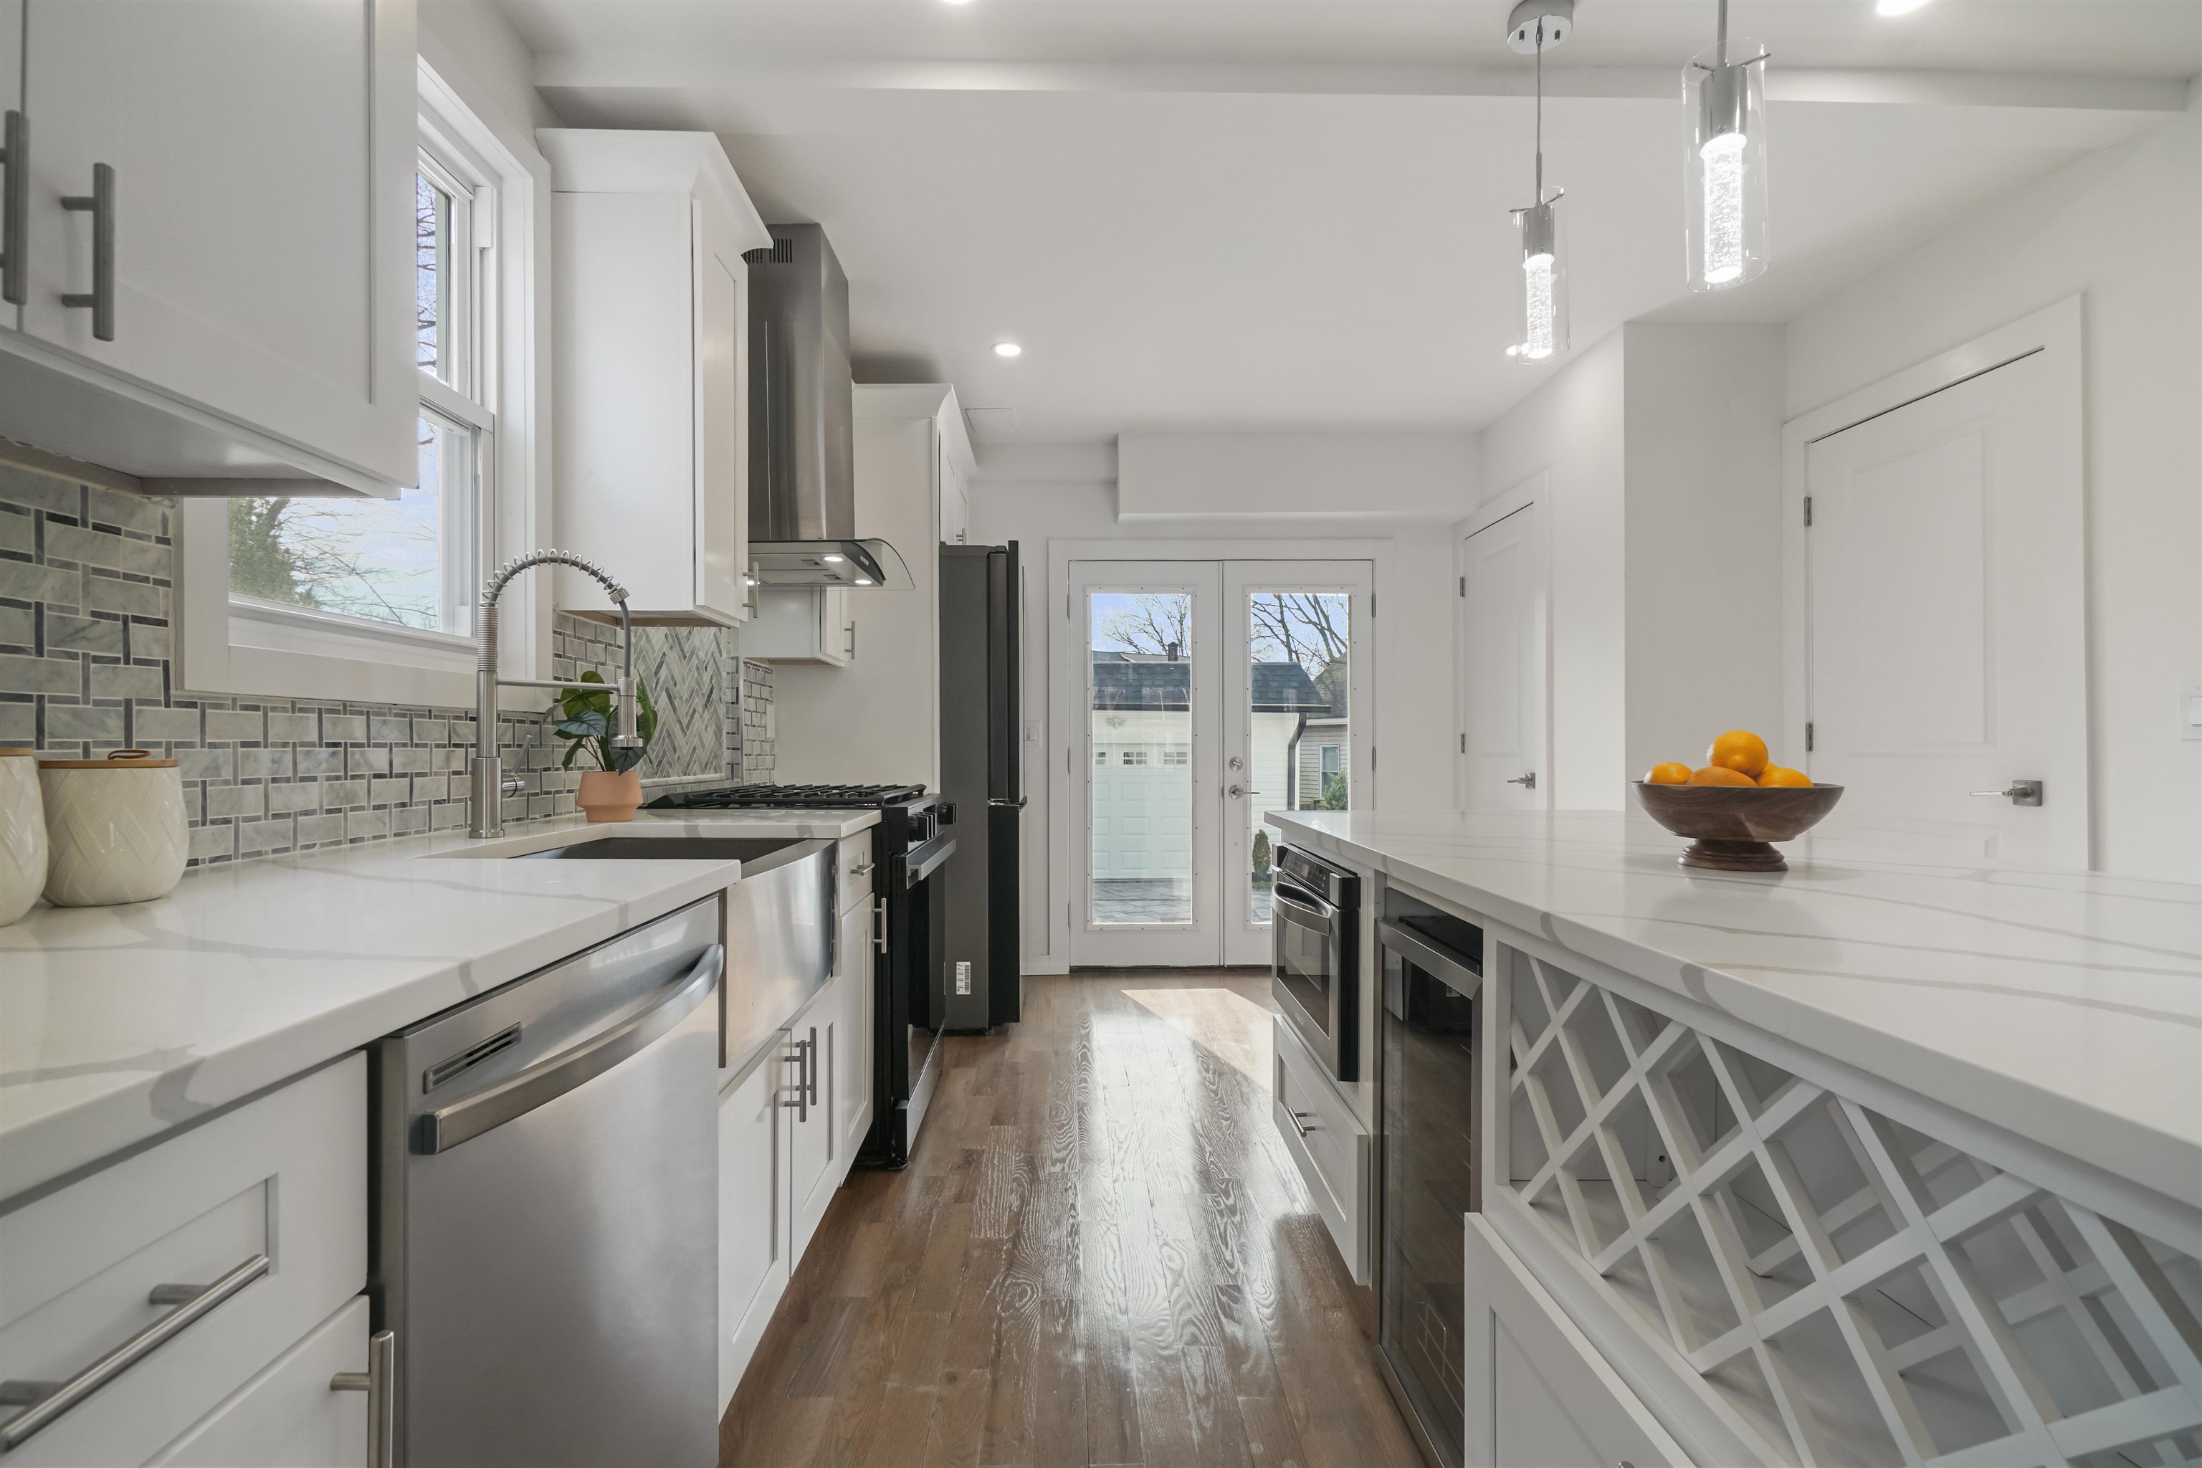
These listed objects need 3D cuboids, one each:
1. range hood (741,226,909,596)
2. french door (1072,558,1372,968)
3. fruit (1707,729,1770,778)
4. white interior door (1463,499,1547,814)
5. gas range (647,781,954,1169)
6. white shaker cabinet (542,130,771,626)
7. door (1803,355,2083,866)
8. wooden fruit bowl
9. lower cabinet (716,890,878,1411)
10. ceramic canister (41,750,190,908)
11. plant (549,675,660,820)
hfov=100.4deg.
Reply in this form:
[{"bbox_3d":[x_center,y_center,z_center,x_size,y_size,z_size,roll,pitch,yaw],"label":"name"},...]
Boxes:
[{"bbox_3d":[-0.912,-0.961,2.753,0.580,0.935,0.740,0,0,-2],"label":"range hood"},{"bbox_3d":[0.595,0.133,4.428,1.475,1.963,0.055,0,0,-2],"label":"french door"},{"bbox_3d":[0.916,0.031,1.317,0.074,0.072,0.074,0,0,-2],"label":"fruit"},{"bbox_3d":[1.731,0.109,3.970,0.040,2.030,0.680,0,0,-2],"label":"white interior door"},{"bbox_3d":[-0.846,0.656,2.755,0.720,0.960,0.750,0,0,-2],"label":"gas range"},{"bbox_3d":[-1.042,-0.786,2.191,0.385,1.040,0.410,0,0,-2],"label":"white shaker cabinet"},{"bbox_3d":[2.258,0.098,2.530,0.040,2.030,0.720,0,0,-2],"label":"door"},{"bbox_3d":[0.912,0.129,1.319,0.252,0.118,0.252,0,0,0],"label":"wooden fruit bowl"},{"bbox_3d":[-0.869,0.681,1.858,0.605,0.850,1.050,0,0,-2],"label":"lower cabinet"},{"bbox_3d":[-1.143,0.108,1.063,0.120,0.170,0.120,0,0,-2],"label":"ceramic canister"},{"bbox_3d":[-1.144,0.024,2.117,0.250,0.352,0.240,0,0,-2],"label":"plant"}]

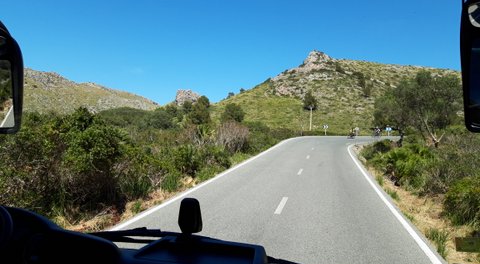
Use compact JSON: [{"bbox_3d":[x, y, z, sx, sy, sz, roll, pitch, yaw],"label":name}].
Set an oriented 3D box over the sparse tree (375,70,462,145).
[{"bbox_3d":[17.379,-2.257,35.000,8.110,6.970,7.200,1,2,0],"label":"sparse tree"}]

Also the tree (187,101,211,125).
[{"bbox_3d":[-6.677,-3.097,58.000,3.780,3.860,3.900,1,2,0],"label":"tree"}]

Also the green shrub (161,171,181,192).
[{"bbox_3d":[-2.391,1.703,12.400,0.680,0.740,0.680,1,2,0],"label":"green shrub"}]

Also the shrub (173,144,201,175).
[{"bbox_3d":[-2.360,1.257,15.900,1.210,1.380,1.200,1,2,0],"label":"shrub"}]

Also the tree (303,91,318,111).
[{"bbox_3d":[16.623,-7.427,85.000,3.730,4.660,3.400,1,2,0],"label":"tree"}]

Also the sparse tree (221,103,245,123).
[{"bbox_3d":[-1.311,-3.364,63.000,4.110,3.510,4.000,1,2,0],"label":"sparse tree"}]

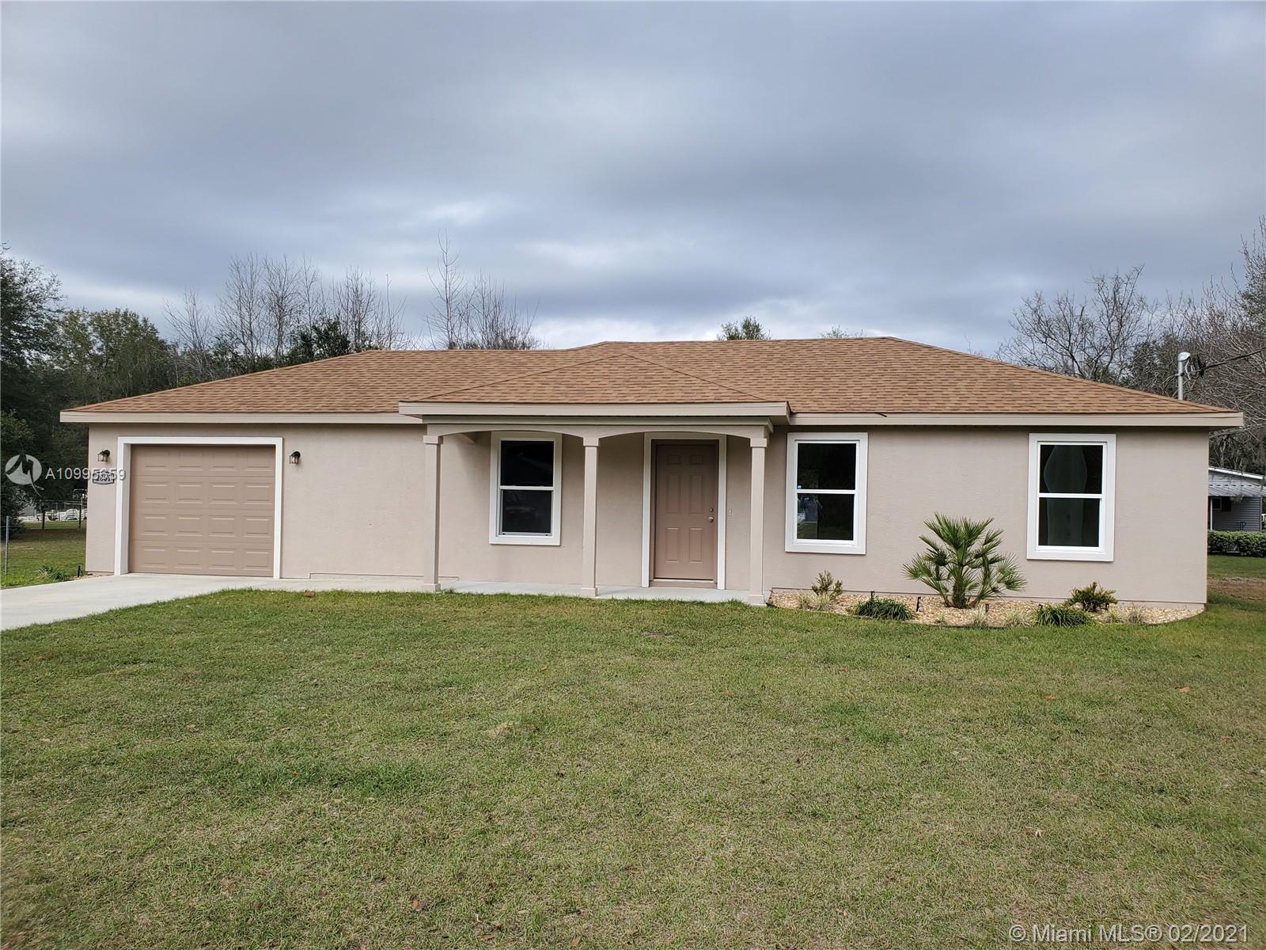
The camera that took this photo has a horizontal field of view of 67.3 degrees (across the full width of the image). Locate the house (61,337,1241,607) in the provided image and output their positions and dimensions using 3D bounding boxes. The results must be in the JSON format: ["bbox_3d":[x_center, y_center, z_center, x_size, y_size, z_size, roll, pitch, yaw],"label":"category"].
[{"bbox_3d":[-0.146,-0.416,17.361,17.812,4.344,10.156,1,0,11],"label":"house"}]

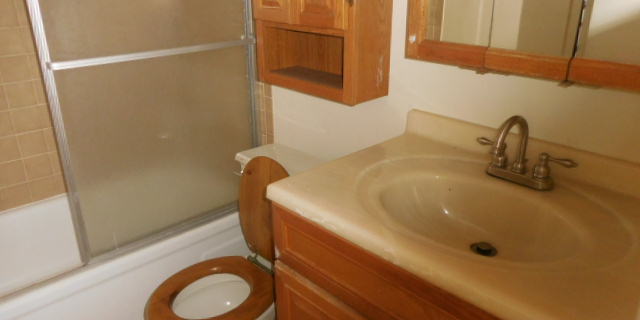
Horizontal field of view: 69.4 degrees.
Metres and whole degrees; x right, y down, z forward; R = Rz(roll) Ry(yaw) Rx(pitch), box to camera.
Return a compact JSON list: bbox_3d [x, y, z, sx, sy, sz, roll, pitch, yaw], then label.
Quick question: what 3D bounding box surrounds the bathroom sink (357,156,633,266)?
[{"bbox_3d":[0.334,0.150,1.008,0.440,0.145,0.565,-20,29,-41],"label":"bathroom sink"}]

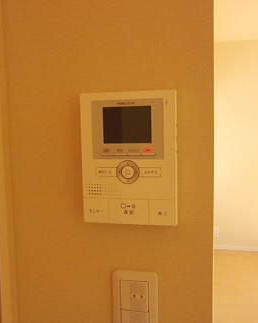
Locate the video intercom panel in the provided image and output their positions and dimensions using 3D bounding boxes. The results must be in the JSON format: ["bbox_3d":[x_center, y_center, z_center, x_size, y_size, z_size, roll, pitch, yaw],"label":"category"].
[{"bbox_3d":[0.001,-0.004,0.426,0.133,0.183,0.026,0,5,11],"label":"video intercom panel"}]

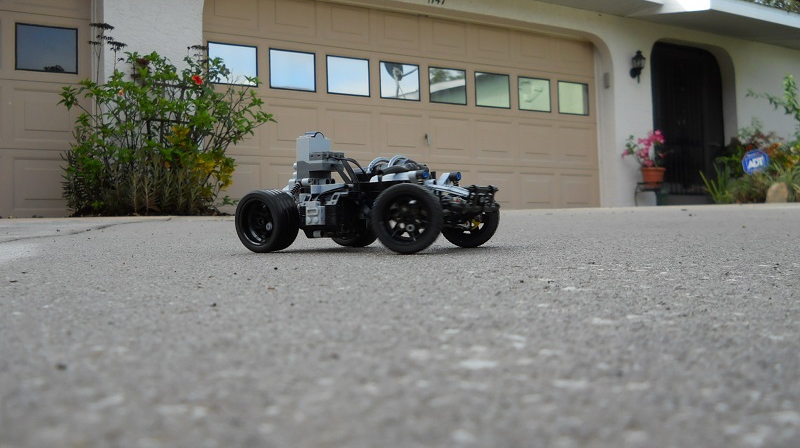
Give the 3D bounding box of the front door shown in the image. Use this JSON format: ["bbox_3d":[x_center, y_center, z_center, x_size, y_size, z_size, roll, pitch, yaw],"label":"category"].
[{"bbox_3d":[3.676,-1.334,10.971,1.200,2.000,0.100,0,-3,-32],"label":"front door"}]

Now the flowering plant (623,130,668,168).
[{"bbox_3d":[2.763,-0.842,9.665,0.470,0.440,0.420,0,-3,-32],"label":"flowering plant"}]

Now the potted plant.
[{"bbox_3d":[2.761,-0.740,9.656,0.470,0.640,0.420,0,-3,-32],"label":"potted plant"}]

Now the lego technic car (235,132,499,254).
[{"bbox_3d":[-0.018,-0.032,0.776,0.222,0.113,0.150,-1,1,37],"label":"lego technic car"}]

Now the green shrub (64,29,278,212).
[{"bbox_3d":[-1.806,-0.785,6.612,1.500,1.410,0.900,0,-3,-32],"label":"green shrub"}]

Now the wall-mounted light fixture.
[{"bbox_3d":[2.759,-1.822,9.892,0.155,0.375,0.190,0,-3,-32],"label":"wall-mounted light fixture"}]

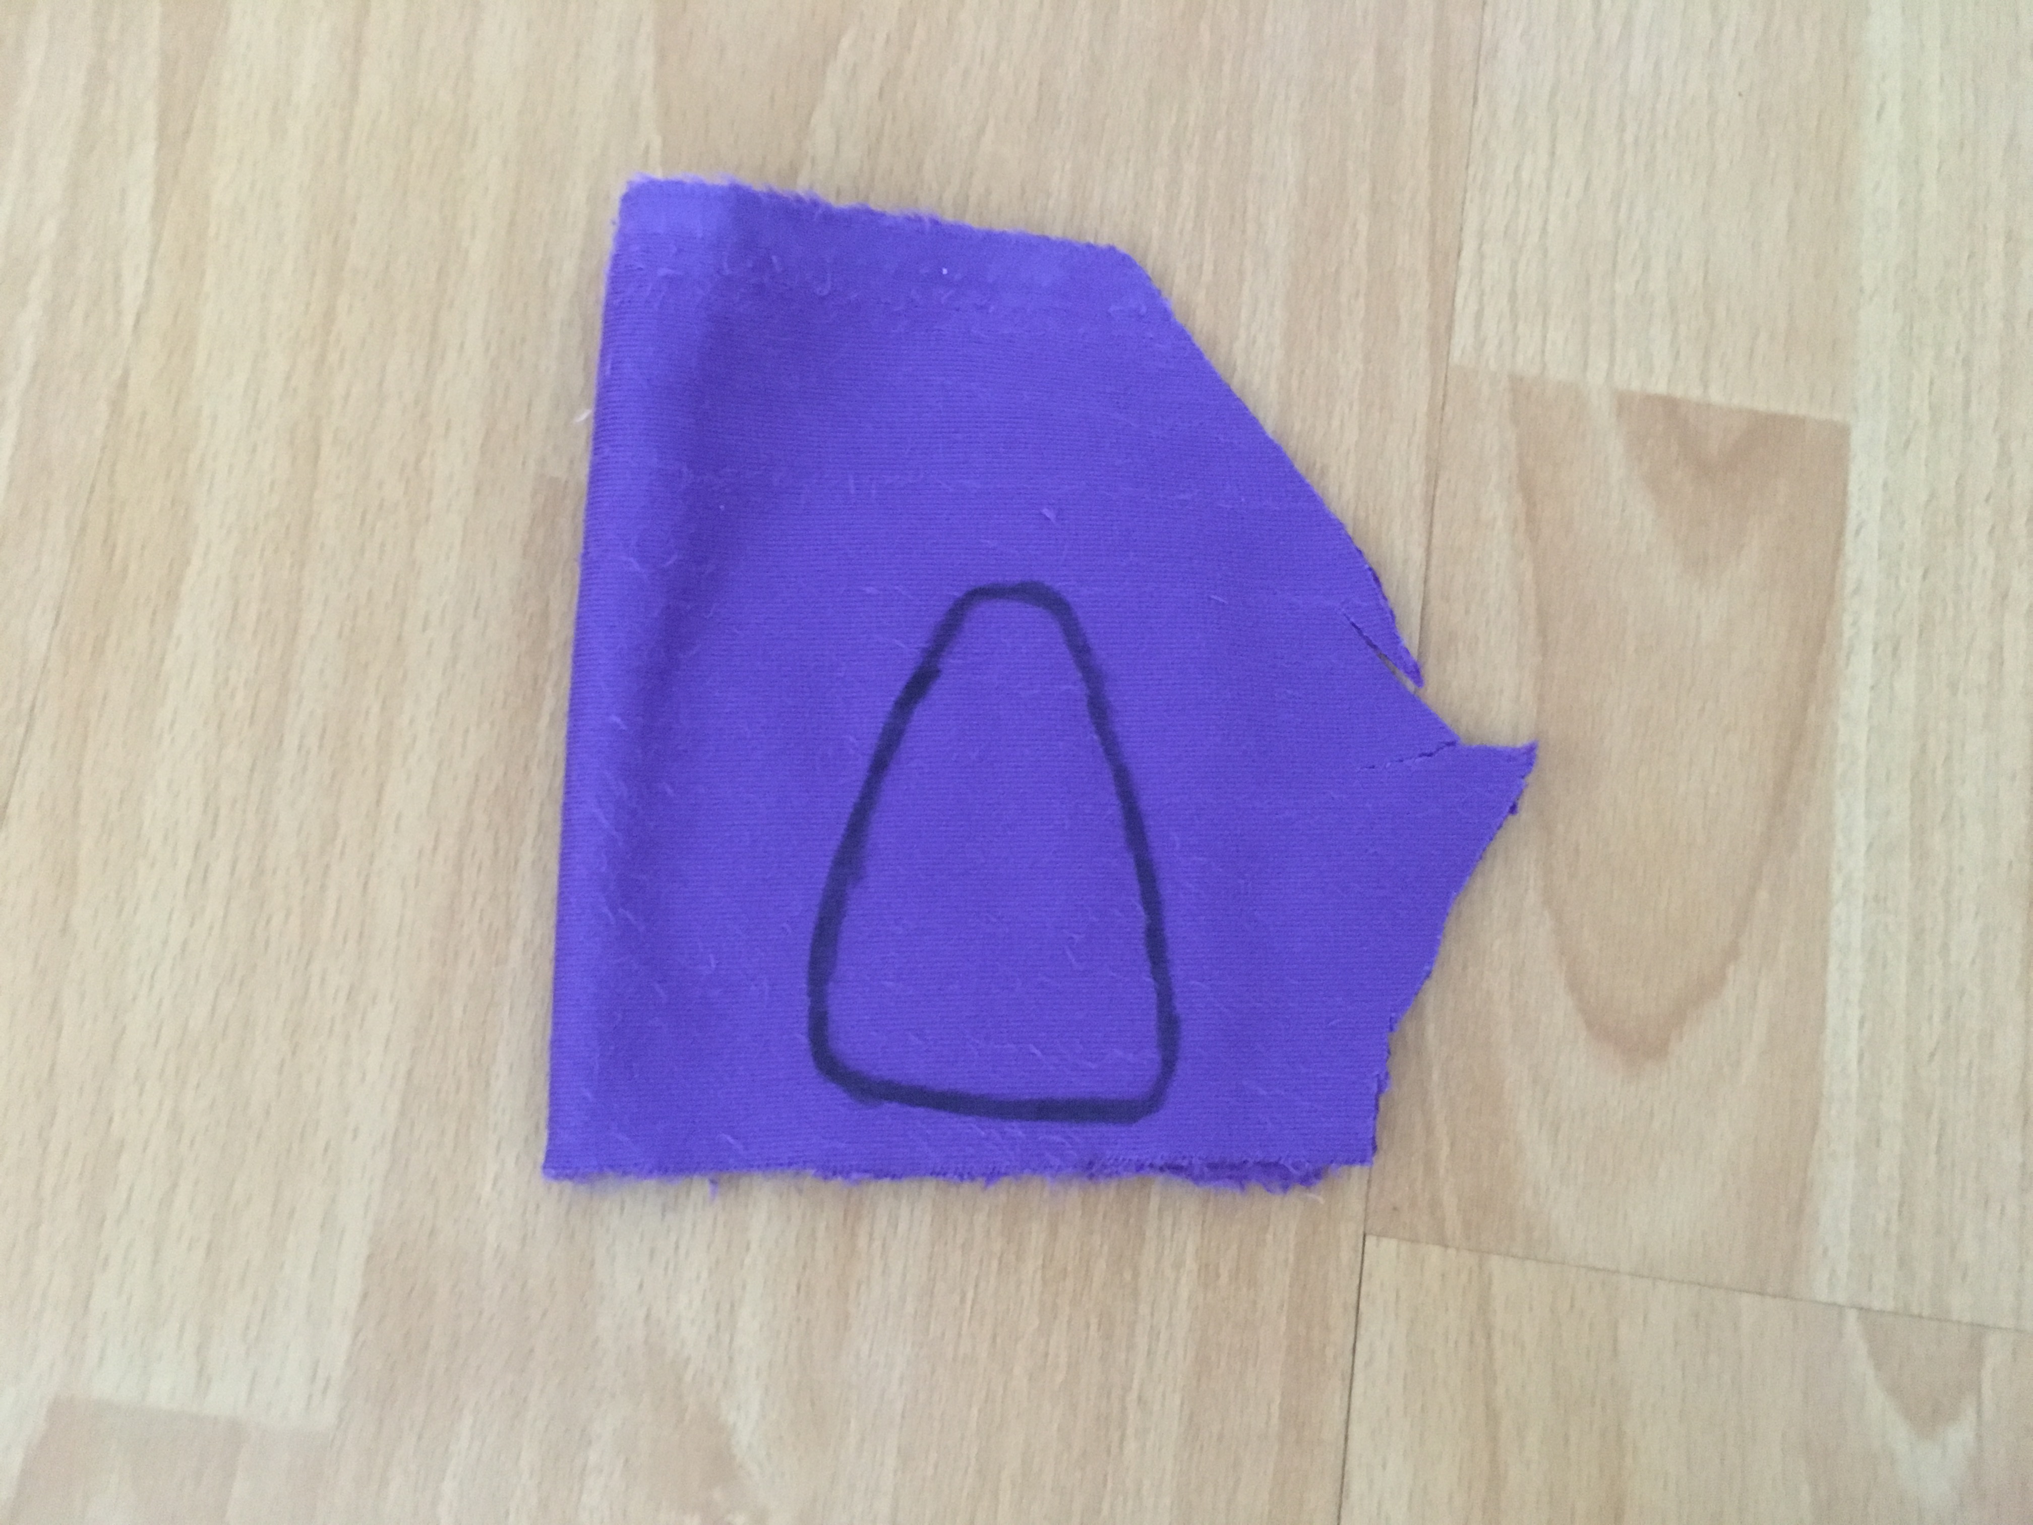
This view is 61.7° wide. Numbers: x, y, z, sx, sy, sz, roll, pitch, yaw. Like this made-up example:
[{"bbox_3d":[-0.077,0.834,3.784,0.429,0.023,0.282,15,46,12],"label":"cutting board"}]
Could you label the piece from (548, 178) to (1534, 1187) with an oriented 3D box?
[{"bbox_3d":[0.006,-0.015,0.243,0.137,0.006,0.147,1,78,-2],"label":"piece"}]

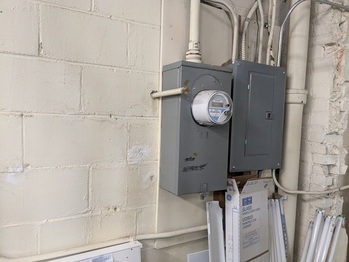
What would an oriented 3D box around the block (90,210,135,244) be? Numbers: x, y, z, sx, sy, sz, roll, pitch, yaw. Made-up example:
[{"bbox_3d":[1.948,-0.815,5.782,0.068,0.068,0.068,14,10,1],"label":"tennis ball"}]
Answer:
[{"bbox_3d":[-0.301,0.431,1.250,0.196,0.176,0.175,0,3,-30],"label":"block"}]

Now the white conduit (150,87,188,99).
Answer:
[{"bbox_3d":[-0.029,-0.152,1.105,0.022,0.022,0.284,0,3,-30],"label":"white conduit"}]

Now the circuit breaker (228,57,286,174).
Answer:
[{"bbox_3d":[0.409,-0.068,1.429,0.362,0.534,0.105,0,3,-30],"label":"circuit breaker"}]

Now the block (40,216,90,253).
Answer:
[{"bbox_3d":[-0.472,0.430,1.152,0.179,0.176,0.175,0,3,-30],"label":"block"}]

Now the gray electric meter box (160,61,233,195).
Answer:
[{"bbox_3d":[0.097,-0.009,1.223,0.260,0.542,0.159,0,3,-30],"label":"gray electric meter box"}]

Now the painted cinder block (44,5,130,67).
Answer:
[{"bbox_3d":[-0.387,-0.371,1.152,0.327,0.195,0.175,0,3,-30],"label":"painted cinder block"}]

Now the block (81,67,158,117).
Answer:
[{"bbox_3d":[-0.245,-0.168,1.245,0.370,0.195,0.175,0,3,-30],"label":"block"}]

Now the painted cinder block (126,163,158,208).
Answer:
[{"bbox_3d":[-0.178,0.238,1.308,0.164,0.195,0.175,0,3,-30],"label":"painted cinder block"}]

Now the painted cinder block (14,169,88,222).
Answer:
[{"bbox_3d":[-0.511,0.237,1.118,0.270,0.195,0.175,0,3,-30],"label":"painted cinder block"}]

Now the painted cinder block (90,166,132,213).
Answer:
[{"bbox_3d":[-0.318,0.238,1.229,0.154,0.195,0.175,0,3,-30],"label":"painted cinder block"}]

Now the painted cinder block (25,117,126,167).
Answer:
[{"bbox_3d":[-0.418,0.034,1.159,0.387,0.195,0.175,0,3,-30],"label":"painted cinder block"}]

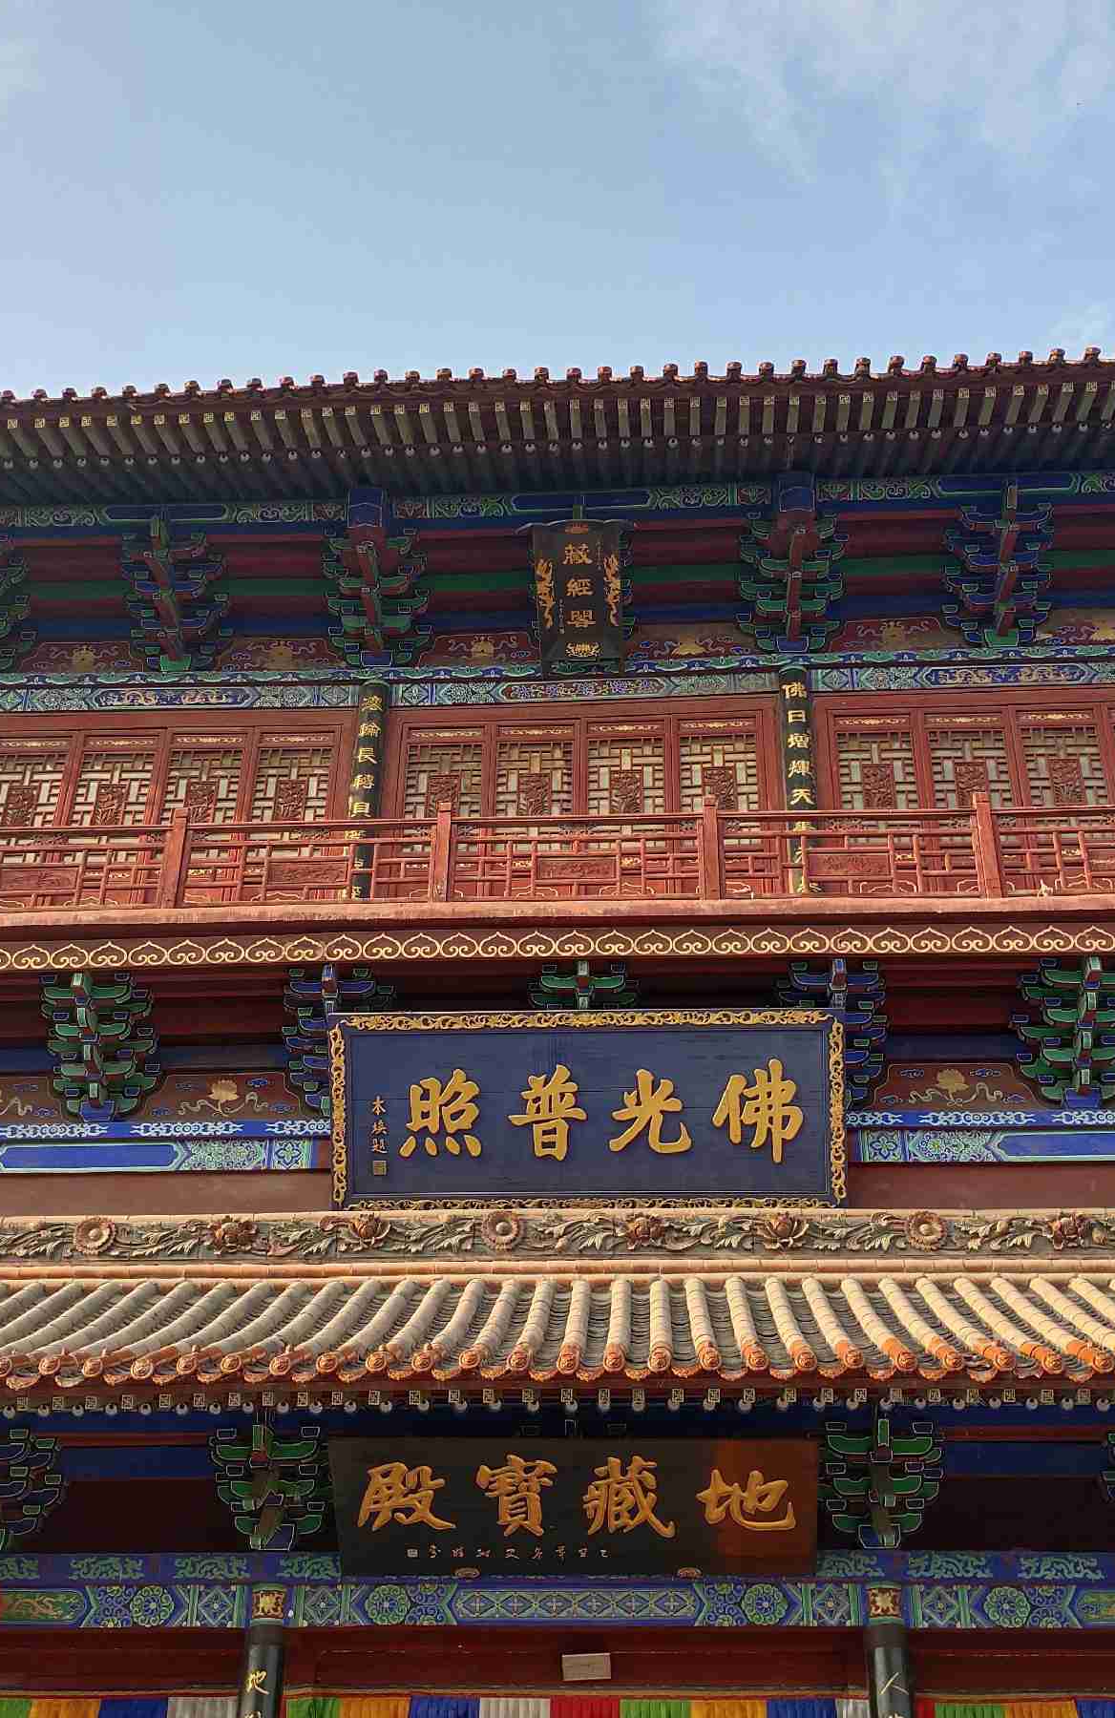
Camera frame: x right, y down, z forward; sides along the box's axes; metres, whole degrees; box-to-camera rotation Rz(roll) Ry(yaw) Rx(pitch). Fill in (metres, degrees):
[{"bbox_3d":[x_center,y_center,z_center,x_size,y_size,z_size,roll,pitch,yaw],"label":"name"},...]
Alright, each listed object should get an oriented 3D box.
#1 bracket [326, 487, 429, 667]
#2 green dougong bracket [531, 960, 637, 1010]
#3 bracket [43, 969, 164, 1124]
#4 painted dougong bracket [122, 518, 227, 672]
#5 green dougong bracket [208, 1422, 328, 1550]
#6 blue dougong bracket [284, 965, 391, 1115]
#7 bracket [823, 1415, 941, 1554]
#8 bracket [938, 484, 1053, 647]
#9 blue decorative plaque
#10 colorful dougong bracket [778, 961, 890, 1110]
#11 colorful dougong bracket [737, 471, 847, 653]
[{"bbox_3d":[-1.636,-2.470,15.728,0.789,1.112,1.073,-1,-29,3],"label":"bracket"},{"bbox_3d":[0.240,1.552,15.073,0.979,0.848,1.260,-1,-33,3],"label":"green dougong bracket"},{"bbox_3d":[-4.201,1.738,15.988,1.078,1.034,1.298,-1,-33,3],"label":"bracket"},{"bbox_3d":[-4.121,-2.685,18.831,1.100,1.166,1.386,-1,-33,3],"label":"painted dougong bracket"},{"bbox_3d":[-1.747,3.868,10.994,0.672,0.642,0.814,-1,-29,3],"label":"green dougong bracket"},{"bbox_3d":[-1.982,1.698,15.887,1.078,1.034,1.298,-1,-33,3],"label":"blue dougong bracket"},{"bbox_3d":[2.295,4.352,12.397,0.874,0.735,0.903,-1,-33,3],"label":"bracket"},{"bbox_3d":[3.907,-2.525,15.448,0.789,0.899,1.073,-1,-29,3],"label":"bracket"},{"bbox_3d":[0.215,1.827,12.896,3.698,1.462,0.130,-1,0,3],"label":"blue decorative plaque"},{"bbox_3d":[2.019,1.287,13.136,0.750,0.758,0.962,-1,-29,3],"label":"colorful dougong bracket"},{"bbox_3d":[2.465,-2.912,18.546,1.122,1.364,1.474,-1,-33,3],"label":"colorful dougong bracket"}]

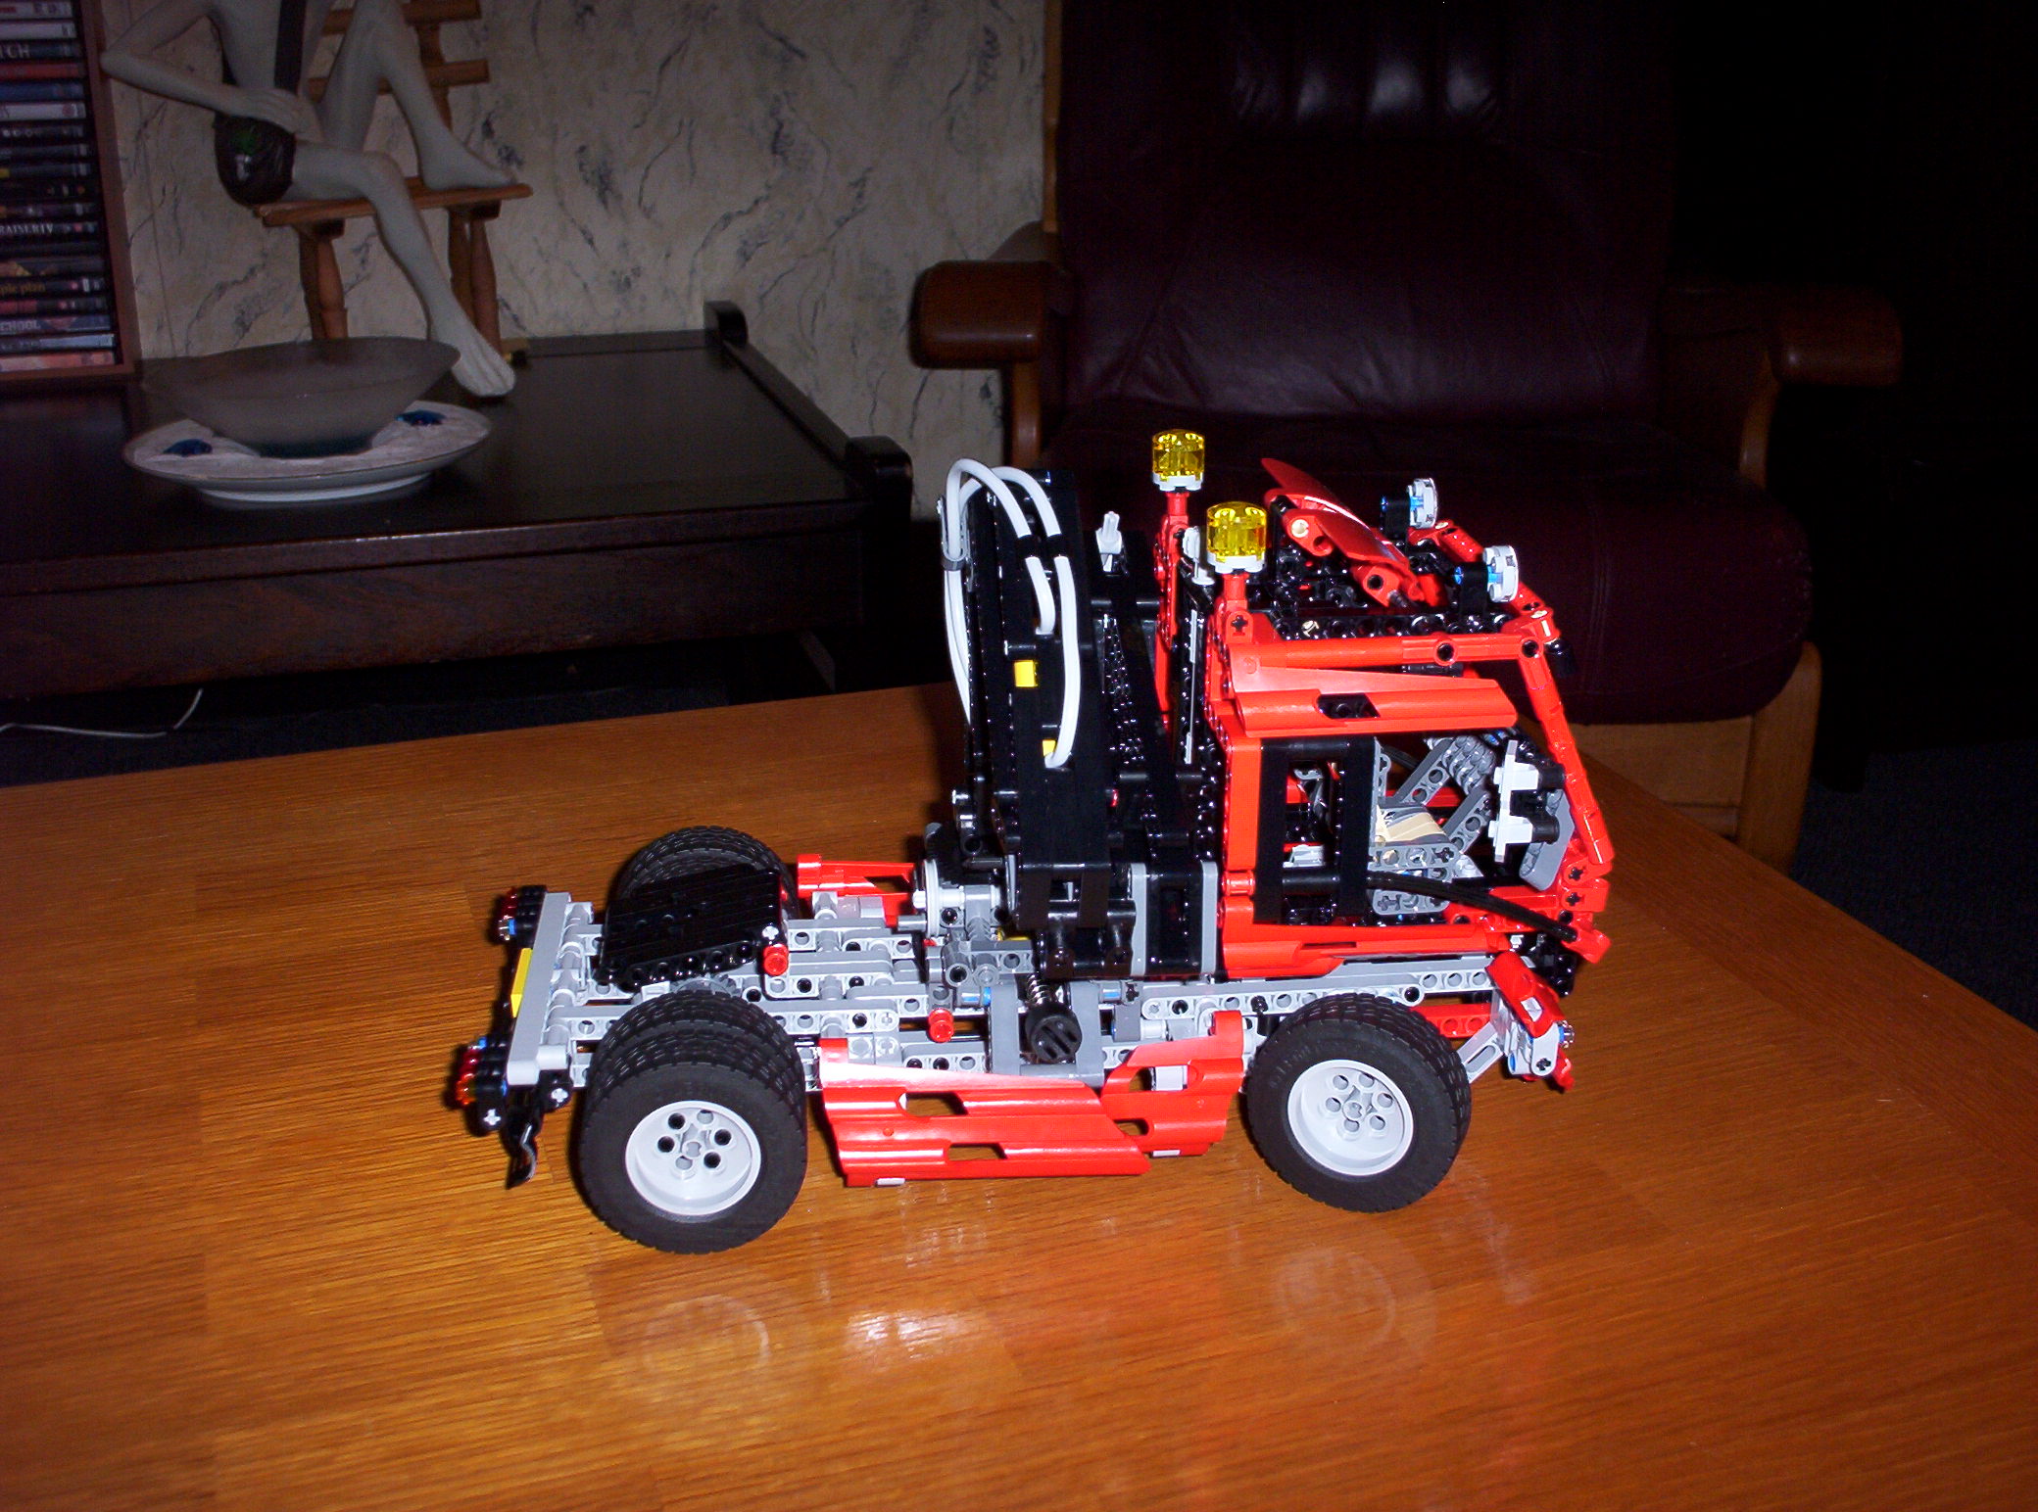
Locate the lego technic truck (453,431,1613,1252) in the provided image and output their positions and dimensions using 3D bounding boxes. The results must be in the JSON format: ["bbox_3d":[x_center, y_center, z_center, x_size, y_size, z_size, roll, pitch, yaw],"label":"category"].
[{"bbox_3d":[0.003,0.012,0.645,0.341,0.208,0.164,-2,22,-7],"label":"lego technic truck"}]

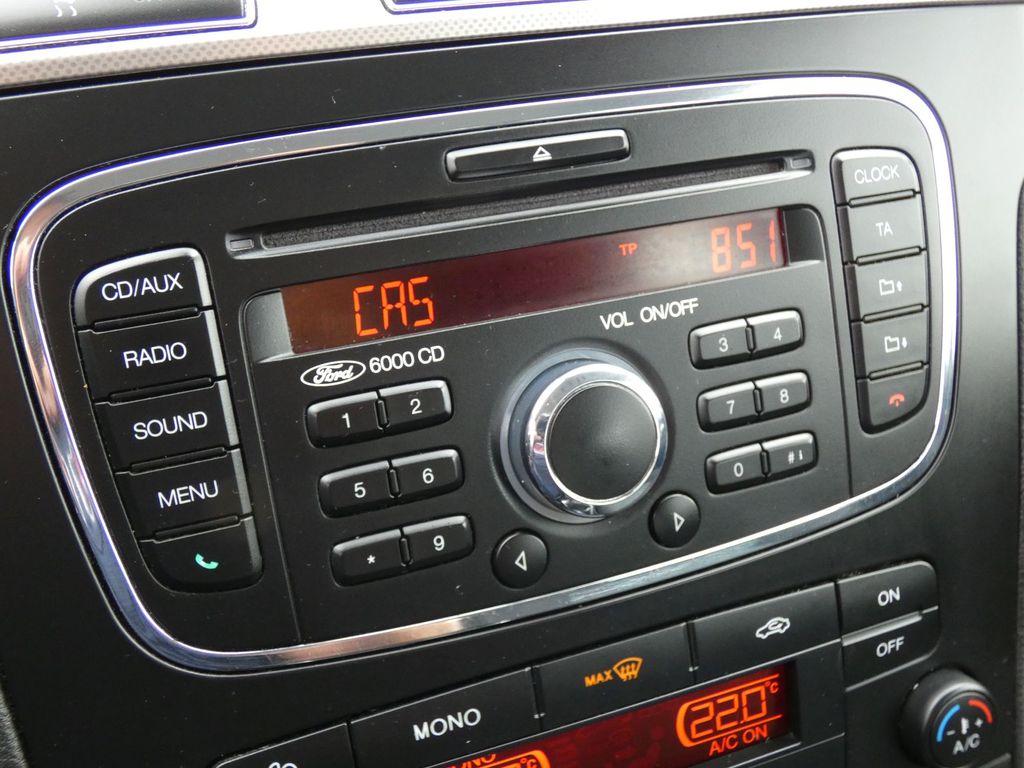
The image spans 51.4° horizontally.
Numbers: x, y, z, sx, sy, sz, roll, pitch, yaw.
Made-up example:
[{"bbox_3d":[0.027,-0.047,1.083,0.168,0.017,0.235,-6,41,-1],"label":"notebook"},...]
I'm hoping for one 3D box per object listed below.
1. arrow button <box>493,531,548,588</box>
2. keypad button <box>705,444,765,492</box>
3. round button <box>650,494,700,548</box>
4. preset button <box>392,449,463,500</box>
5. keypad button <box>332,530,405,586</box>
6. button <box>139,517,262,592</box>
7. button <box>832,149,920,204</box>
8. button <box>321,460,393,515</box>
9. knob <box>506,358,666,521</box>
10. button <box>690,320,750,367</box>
[{"bbox_3d":[0.002,0.040,0.244,0.014,0.014,0.003,-11,9,-18],"label":"arrow button"},{"bbox_3d":[0.055,0.021,0.261,0.016,0.011,0.003,-11,9,-18],"label":"keypad button"},{"bbox_3d":[0.039,0.033,0.256,0.014,0.014,0.003,-11,9,-18],"label":"round button"},{"bbox_3d":[-0.018,0.021,0.235,0.016,0.011,0.003,-11,9,-18],"label":"preset button"},{"bbox_3d":[-0.031,0.039,0.232,0.016,0.011,0.003,-11,9,-18],"label":"keypad button"},{"bbox_3d":[-0.064,0.037,0.221,0.023,0.013,0.004,-11,9,-18],"label":"button"},{"bbox_3d":[0.092,-0.053,0.266,0.025,0.013,0.004,-11,9,-18],"label":"button"},{"bbox_3d":[-0.034,0.023,0.230,0.016,0.011,0.003,-11,9,-18],"label":"button"},{"bbox_3d":[0.019,0.013,0.242,0.037,0.037,0.012,-11,9,-18],"label":"knob"},{"bbox_3d":[0.050,-0.009,0.256,0.016,0.011,0.003,-11,9,-18],"label":"button"}]

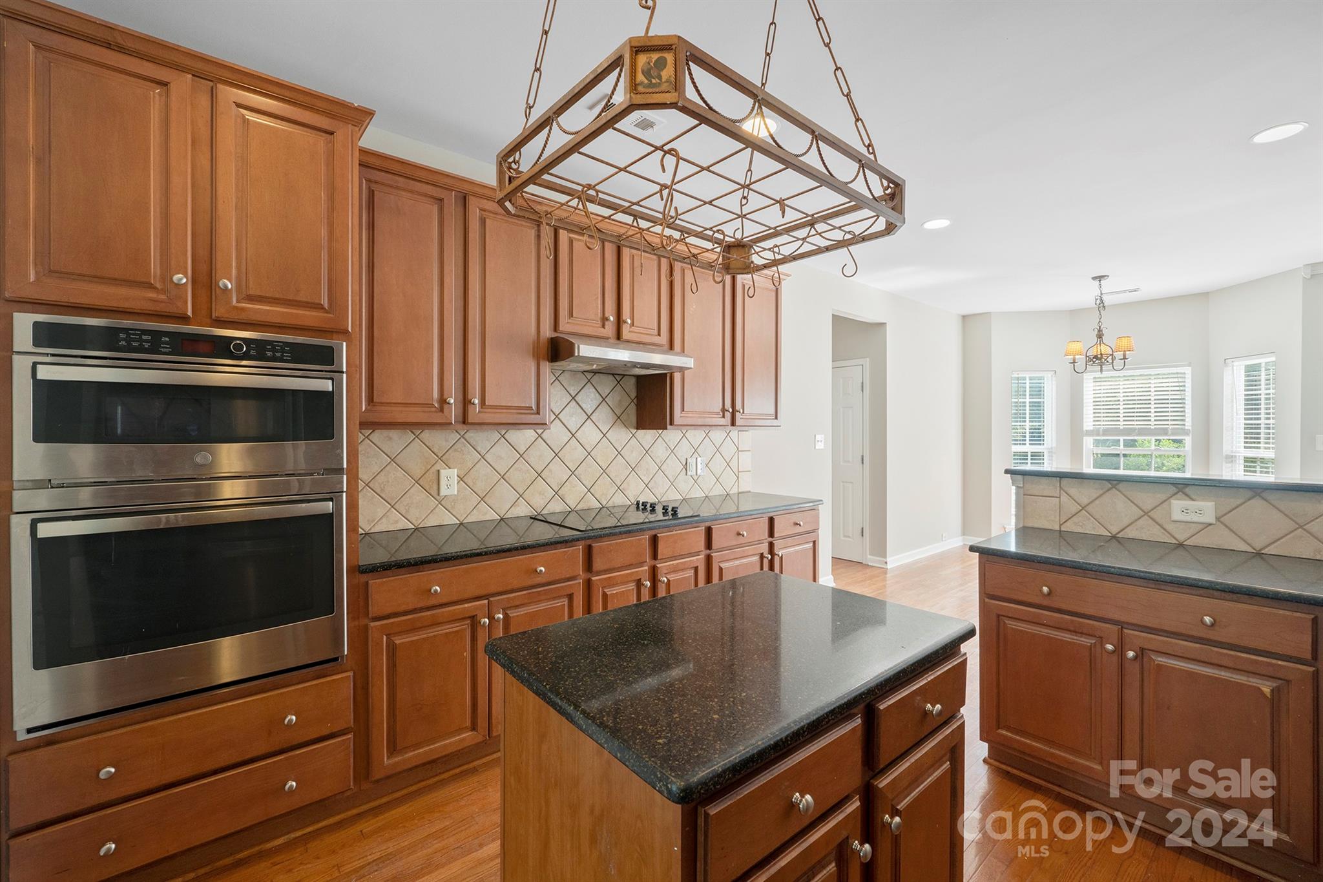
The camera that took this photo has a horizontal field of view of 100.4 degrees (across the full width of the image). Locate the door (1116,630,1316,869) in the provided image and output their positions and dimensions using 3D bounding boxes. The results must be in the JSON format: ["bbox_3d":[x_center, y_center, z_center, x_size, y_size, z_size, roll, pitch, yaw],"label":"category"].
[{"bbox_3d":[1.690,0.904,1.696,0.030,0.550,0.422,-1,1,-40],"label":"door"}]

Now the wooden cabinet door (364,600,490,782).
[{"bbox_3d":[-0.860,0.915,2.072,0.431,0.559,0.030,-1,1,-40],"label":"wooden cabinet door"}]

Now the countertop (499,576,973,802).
[{"bbox_3d":[0.192,0.474,1.312,0.998,0.036,0.684,-1,1,-39],"label":"countertop"}]

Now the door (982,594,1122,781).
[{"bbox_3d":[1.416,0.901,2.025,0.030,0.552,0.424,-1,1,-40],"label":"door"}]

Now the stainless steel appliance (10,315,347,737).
[{"bbox_3d":[-1.528,0.214,1.843,0.755,1.100,0.580,-1,1,-40],"label":"stainless steel appliance"}]

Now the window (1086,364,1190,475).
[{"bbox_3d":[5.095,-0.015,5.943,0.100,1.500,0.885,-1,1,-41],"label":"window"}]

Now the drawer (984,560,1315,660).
[{"bbox_3d":[1.699,0.550,1.995,0.350,0.130,0.850,-1,1,-41],"label":"drawer"}]

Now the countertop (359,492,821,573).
[{"bbox_3d":[-0.188,0.435,3.087,2.795,0.036,0.650,-1,1,-39],"label":"countertop"}]

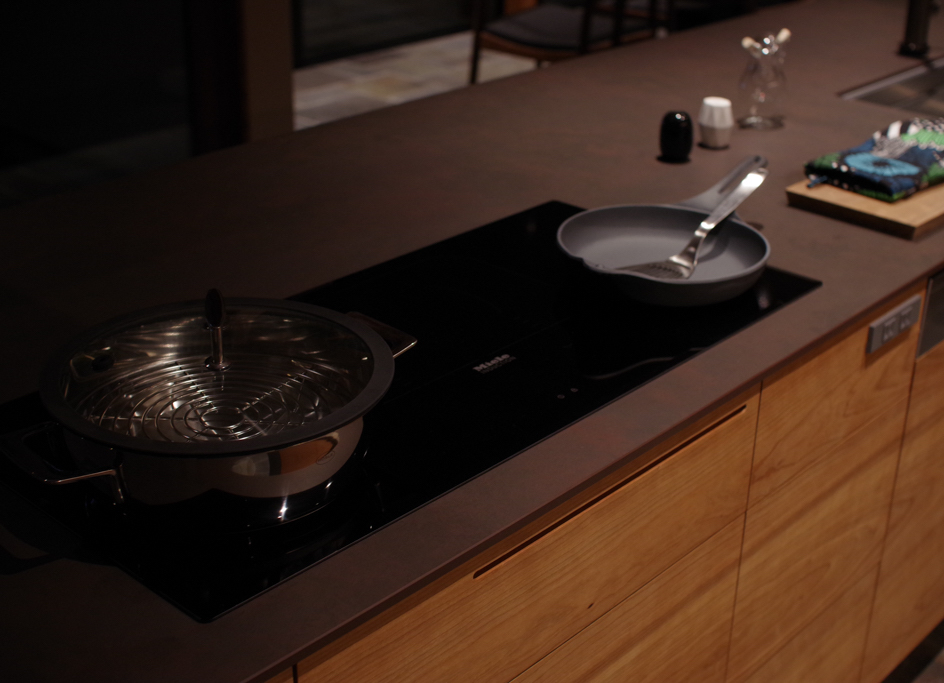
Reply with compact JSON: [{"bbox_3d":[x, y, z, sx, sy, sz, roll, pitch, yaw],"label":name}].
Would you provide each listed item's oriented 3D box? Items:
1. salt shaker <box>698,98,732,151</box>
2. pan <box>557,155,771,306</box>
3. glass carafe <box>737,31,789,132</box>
[{"bbox_3d":[0.400,-0.358,2.093,0.056,0.071,0.056,5,26,10],"label":"salt shaker"},{"bbox_3d":[0.282,-0.146,1.636,0.259,0.077,0.438,17,30,30],"label":"pan"},{"bbox_3d":[0.499,-0.449,2.191,0.079,0.154,0.093,22,33,38],"label":"glass carafe"}]

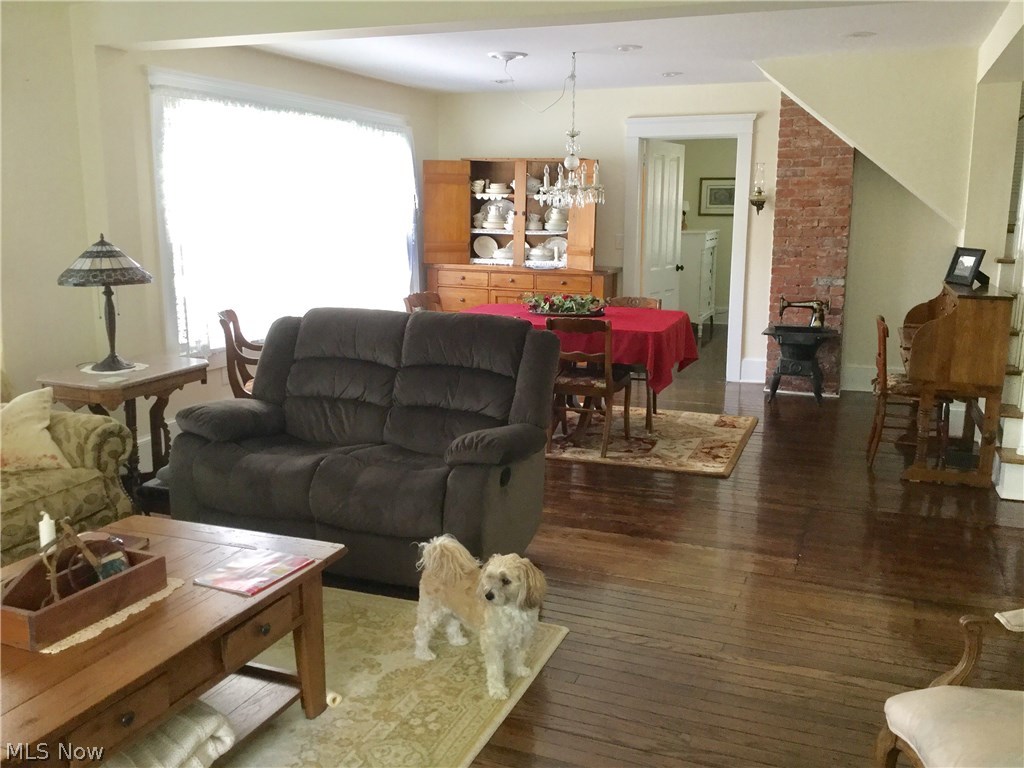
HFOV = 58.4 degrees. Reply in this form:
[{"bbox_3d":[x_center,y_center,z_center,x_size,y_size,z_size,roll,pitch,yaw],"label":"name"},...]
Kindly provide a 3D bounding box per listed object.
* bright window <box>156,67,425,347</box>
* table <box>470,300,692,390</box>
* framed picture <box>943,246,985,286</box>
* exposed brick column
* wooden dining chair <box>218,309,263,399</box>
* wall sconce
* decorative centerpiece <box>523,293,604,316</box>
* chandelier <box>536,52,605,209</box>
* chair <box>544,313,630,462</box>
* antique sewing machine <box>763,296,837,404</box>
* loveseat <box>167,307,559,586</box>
[{"bbox_3d":[-1.470,-1.269,6.912,0.101,1.712,3.242,5,12,22],"label":"bright window"},{"bbox_3d":[0.341,-0.068,6.083,1.480,0.760,1.100,4,12,19],"label":"table"},{"bbox_3d":[2.750,-0.708,5.575,0.040,0.227,0.247,16,7,-15],"label":"framed picture"},{"bbox_3d":[2.426,-1.123,7.424,0.594,2.386,0.292,5,12,22],"label":"exposed brick column"},{"bbox_3d":[-1.371,0.016,5.349,0.570,0.855,0.555,-2,12,-10],"label":"wooden dining chair"},{"bbox_3d":[1.971,-1.556,7.330,0.124,0.405,0.150,5,12,21],"label":"wall sconce"},{"bbox_3d":[0.354,-0.544,6.207,0.593,0.132,0.315,5,12,21],"label":"decorative centerpiece"},{"bbox_3d":[0.398,-1.706,6.187,0.443,1.009,0.443,0,11,0],"label":"chandelier"},{"bbox_3d":[0.467,-0.026,5.738,0.463,0.836,0.574,4,11,17],"label":"chair"},{"bbox_3d":[2.197,-0.274,7.026,0.555,0.795,0.420,5,12,21],"label":"antique sewing machine"},{"bbox_3d":[-0.646,0.220,3.995,1.496,0.995,0.922,5,12,22],"label":"loveseat"}]

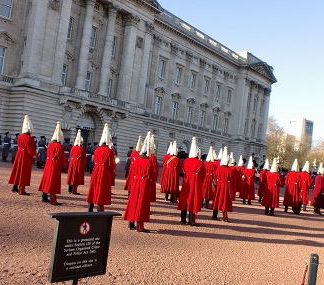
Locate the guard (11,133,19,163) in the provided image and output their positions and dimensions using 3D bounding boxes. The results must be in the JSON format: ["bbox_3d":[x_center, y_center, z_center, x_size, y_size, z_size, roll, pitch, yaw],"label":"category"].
[{"bbox_3d":[-9.680,0.357,25.385,0.550,1.900,0.450,5,-3,40],"label":"guard"}]

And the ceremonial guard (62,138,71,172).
[{"bbox_3d":[-5.446,0.779,22.000,0.560,1.970,0.460,5,-3,34],"label":"ceremonial guard"}]

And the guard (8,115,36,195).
[{"bbox_3d":[-3.744,0.319,10.400,0.580,2.100,0.480,5,-3,30],"label":"guard"}]

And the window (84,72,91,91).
[{"bbox_3d":[-9.762,-7.825,49.543,0.300,2.950,1.250,5,-3,39],"label":"window"}]

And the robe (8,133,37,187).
[{"bbox_3d":[-3.785,0.478,10.500,0.560,1.420,0.500,5,-3,42],"label":"robe"}]

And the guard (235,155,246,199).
[{"bbox_3d":[3.806,1.679,18.700,0.570,2.080,0.520,5,-3,38],"label":"guard"}]

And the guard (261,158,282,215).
[{"bbox_3d":[3.987,1.610,13.900,0.570,2.080,0.520,6,-3,34],"label":"guard"}]

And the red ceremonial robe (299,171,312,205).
[{"bbox_3d":[6.088,1.935,16.300,0.600,1.400,0.480,6,-3,28],"label":"red ceremonial robe"}]

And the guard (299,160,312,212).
[{"bbox_3d":[6.192,1.879,16.600,0.560,2.100,0.460,5,-3,39],"label":"guard"}]

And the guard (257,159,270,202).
[{"bbox_3d":[4.999,1.864,18.700,0.570,2.080,0.520,5,-3,38],"label":"guard"}]

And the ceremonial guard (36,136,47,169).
[{"bbox_3d":[-7.401,0.593,23.500,0.550,1.900,0.450,5,-3,39],"label":"ceremonial guard"}]

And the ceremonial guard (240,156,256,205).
[{"bbox_3d":[3.876,1.680,16.962,0.640,2.120,0.500,7,-3,22],"label":"ceremonial guard"}]

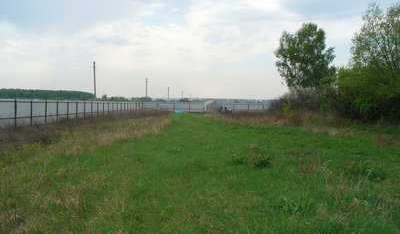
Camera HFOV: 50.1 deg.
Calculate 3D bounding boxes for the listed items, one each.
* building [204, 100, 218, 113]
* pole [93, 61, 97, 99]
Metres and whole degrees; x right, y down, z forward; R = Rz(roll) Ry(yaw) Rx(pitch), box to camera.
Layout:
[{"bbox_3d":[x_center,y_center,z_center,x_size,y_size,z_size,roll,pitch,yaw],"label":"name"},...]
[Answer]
[{"bbox_3d":[2.250,-1.980,82.000,2.100,2.700,2.600,-1,2,-23],"label":"building"},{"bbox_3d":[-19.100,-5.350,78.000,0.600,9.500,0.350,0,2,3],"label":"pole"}]

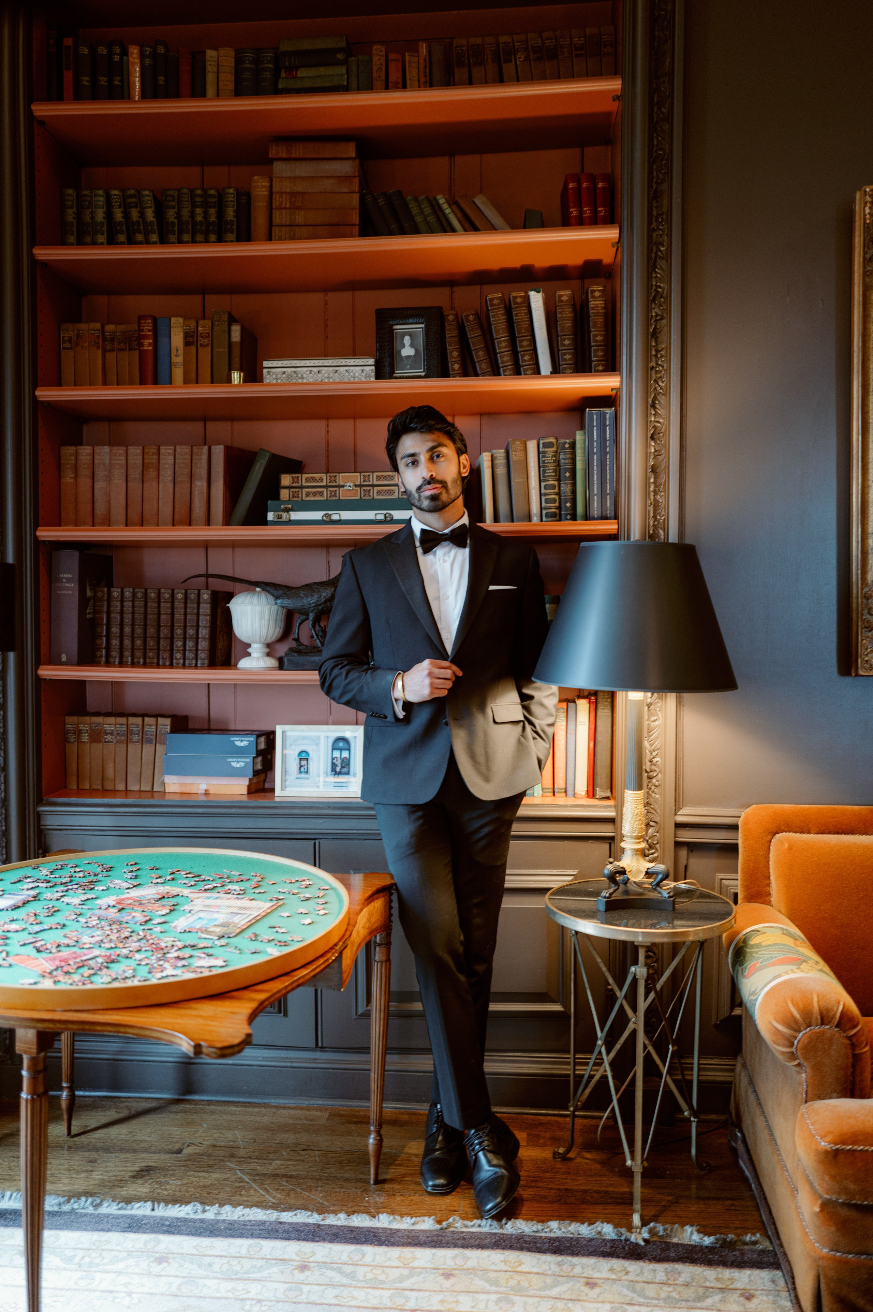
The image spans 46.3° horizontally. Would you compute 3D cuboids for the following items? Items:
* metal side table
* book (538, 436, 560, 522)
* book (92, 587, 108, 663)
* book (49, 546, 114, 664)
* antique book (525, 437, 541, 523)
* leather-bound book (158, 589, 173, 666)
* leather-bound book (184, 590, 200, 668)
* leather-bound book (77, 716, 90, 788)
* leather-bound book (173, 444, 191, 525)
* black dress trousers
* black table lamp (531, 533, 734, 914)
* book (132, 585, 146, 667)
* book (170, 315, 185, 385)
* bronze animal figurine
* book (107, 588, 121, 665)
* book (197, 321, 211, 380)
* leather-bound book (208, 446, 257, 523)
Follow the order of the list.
[{"bbox_3d":[0.469,0.904,2.375,0.432,0.664,0.432,0,2,5],"label":"metal side table"},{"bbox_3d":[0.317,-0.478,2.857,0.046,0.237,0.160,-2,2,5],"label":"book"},{"bbox_3d":[-0.967,-0.087,3.032,0.037,0.223,0.153,2,2,5],"label":"book"},{"bbox_3d":[-0.998,-0.135,2.885,0.074,0.311,0.233,1,2,5],"label":"book"},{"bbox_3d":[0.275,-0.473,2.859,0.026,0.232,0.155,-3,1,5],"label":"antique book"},{"bbox_3d":[-0.735,-0.080,2.879,0.034,0.209,0.155,2,2,8],"label":"leather-bound book"},{"bbox_3d":[-0.697,-0.084,3.009,0.038,0.217,0.153,2,2,5],"label":"leather-bound book"},{"bbox_3d":[-1.019,0.284,3.045,0.036,0.213,0.150,0,2,5],"label":"leather-bound book"},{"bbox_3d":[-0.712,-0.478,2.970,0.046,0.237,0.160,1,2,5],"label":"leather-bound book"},{"bbox_3d":[0.031,0.647,2.459,0.358,0.930,0.300,0,2,3],"label":"black dress trousers"},{"bbox_3d":[0.468,0.159,2.396,0.474,0.843,0.474,0,2,5],"label":"black table lamp"},{"bbox_3d":[-0.846,-0.086,3.003,0.035,0.223,0.155,2,2,5],"label":"book"},{"bbox_3d":[-0.704,-0.824,2.867,0.034,0.214,0.145,0,2,5],"label":"book"},{"bbox_3d":[-0.466,-0.146,2.910,0.542,0.288,0.129,0,2,5],"label":"bronze animal figurine"},{"bbox_3d":[-0.881,-0.083,2.899,0.035,0.215,0.155,2,2,8],"label":"book"},{"bbox_3d":[-0.627,-0.820,2.861,0.036,0.205,0.145,0,2,5],"label":"book"},{"bbox_3d":[-0.565,-0.460,2.845,0.035,0.226,0.160,1,2,23],"label":"leather-bound book"}]

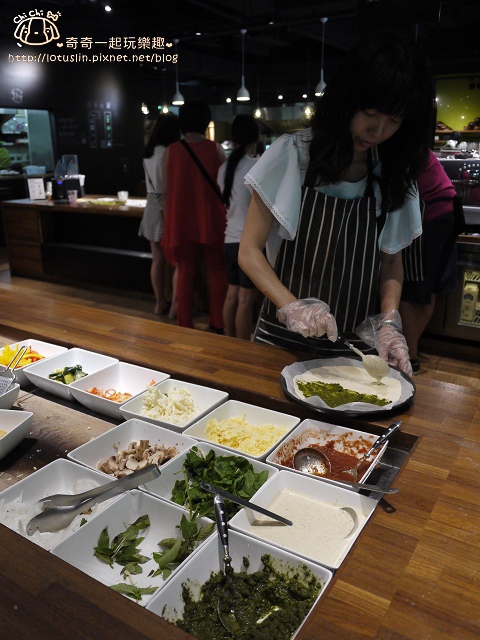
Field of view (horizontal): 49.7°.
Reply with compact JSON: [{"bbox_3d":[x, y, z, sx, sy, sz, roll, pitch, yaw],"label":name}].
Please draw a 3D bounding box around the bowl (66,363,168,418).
[{"bbox_3d":[-0.283,0.178,1.238,0.168,0.067,0.168,10,20,30],"label":"bowl"}]

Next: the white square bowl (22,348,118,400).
[{"bbox_3d":[-0.428,0.148,1.333,0.168,0.067,0.168,10,20,30],"label":"white square bowl"}]

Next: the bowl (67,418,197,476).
[{"bbox_3d":[-0.191,0.268,0.959,0.168,0.067,0.168,10,20,30],"label":"bowl"}]

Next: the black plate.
[{"bbox_3d":[0.242,0.153,1.190,0.312,0.028,0.312,-1,17,0],"label":"black plate"}]

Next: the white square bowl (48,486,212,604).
[{"bbox_3d":[-0.151,0.355,0.781,0.183,0.060,0.177,10,20,30],"label":"white square bowl"}]

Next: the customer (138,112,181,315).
[{"bbox_3d":[-0.616,-0.824,4.224,0.400,1.610,0.290,5,18,18],"label":"customer"}]

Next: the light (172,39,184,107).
[{"bbox_3d":[-0.899,-3.565,7.475,0.176,0.882,0.176,0,17,0],"label":"light"}]

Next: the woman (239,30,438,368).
[{"bbox_3d":[0.260,0.056,1.474,0.470,1.550,0.440,6,18,19],"label":"woman"}]

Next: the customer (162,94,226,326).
[{"bbox_3d":[-0.314,-0.725,3.827,0.480,1.650,0.300,1,18,5],"label":"customer"}]

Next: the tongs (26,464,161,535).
[{"bbox_3d":[-0.232,0.280,0.832,0.212,0.040,0.065,-18,19,-4],"label":"tongs"}]

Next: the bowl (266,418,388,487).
[{"bbox_3d":[0.163,0.265,0.940,0.168,0.067,0.168,10,20,30],"label":"bowl"}]

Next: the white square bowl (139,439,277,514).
[{"bbox_3d":[-0.050,0.308,0.925,0.183,0.060,0.177,10,20,30],"label":"white square bowl"}]

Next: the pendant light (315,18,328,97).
[{"bbox_3d":[0.949,-3.020,5.974,0.172,0.814,0.172,-1,17,0],"label":"pendant light"}]

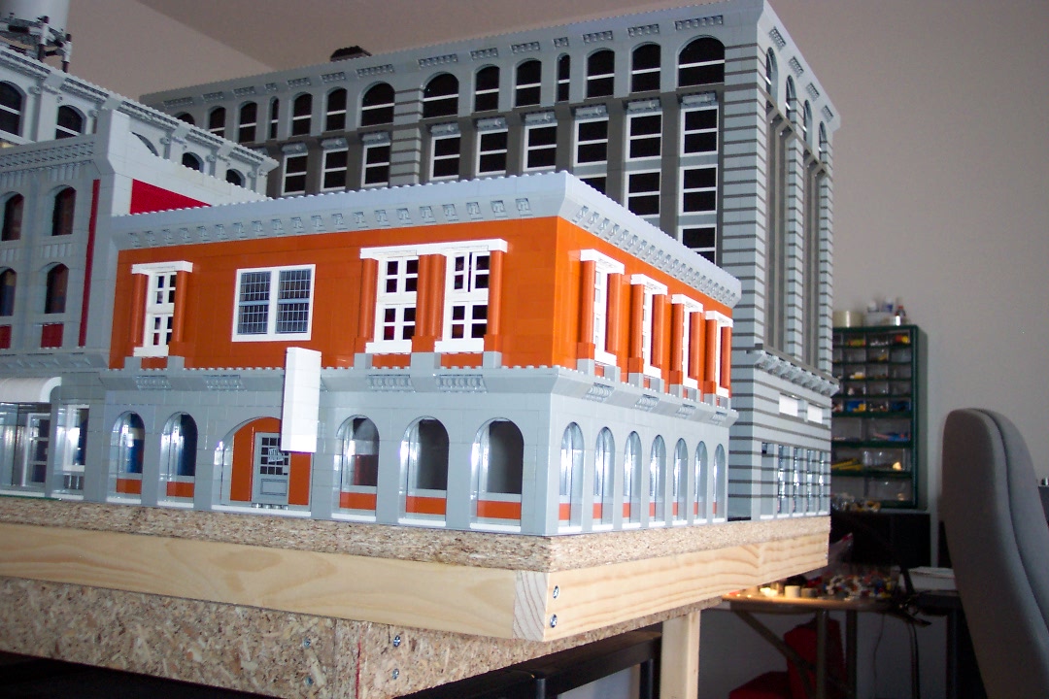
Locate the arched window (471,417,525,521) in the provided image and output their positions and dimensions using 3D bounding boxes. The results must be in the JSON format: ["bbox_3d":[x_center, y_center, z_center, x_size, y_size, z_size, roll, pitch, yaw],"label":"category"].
[{"bbox_3d":[-0.013,0.070,0.629,0.032,0.062,0.008,-1,-7,27],"label":"arched window"}]

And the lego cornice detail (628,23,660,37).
[{"bbox_3d":[0.116,-0.312,1.081,0.032,0.011,0.008,-1,-7,27],"label":"lego cornice detail"}]

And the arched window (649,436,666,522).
[{"bbox_3d":[0.087,0.090,0.767,0.010,0.063,0.032,-1,-7,27],"label":"arched window"}]

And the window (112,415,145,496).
[{"bbox_3d":[-0.267,0.073,0.758,0.032,0.059,0.011,-1,-7,27],"label":"window"}]

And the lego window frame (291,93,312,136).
[{"bbox_3d":[-0.252,-0.266,1.265,0.032,0.051,0.010,-1,-7,27],"label":"lego window frame"}]

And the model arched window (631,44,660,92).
[{"bbox_3d":[0.121,-0.275,1.086,0.032,0.050,0.009,-1,-7,26],"label":"model arched window"}]

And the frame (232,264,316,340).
[{"bbox_3d":[-0.159,-0.029,0.714,0.064,0.048,0.009,-1,-7,27],"label":"frame"}]

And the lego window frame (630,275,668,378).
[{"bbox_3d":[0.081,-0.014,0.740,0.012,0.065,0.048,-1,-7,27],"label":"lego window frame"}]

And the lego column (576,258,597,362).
[{"bbox_3d":[0.037,-0.023,0.651,0.008,0.058,0.008,-1,-7,27],"label":"lego column"}]

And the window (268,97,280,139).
[{"bbox_3d":[-0.288,-0.269,1.288,0.016,0.050,0.009,-1,-7,26],"label":"window"}]

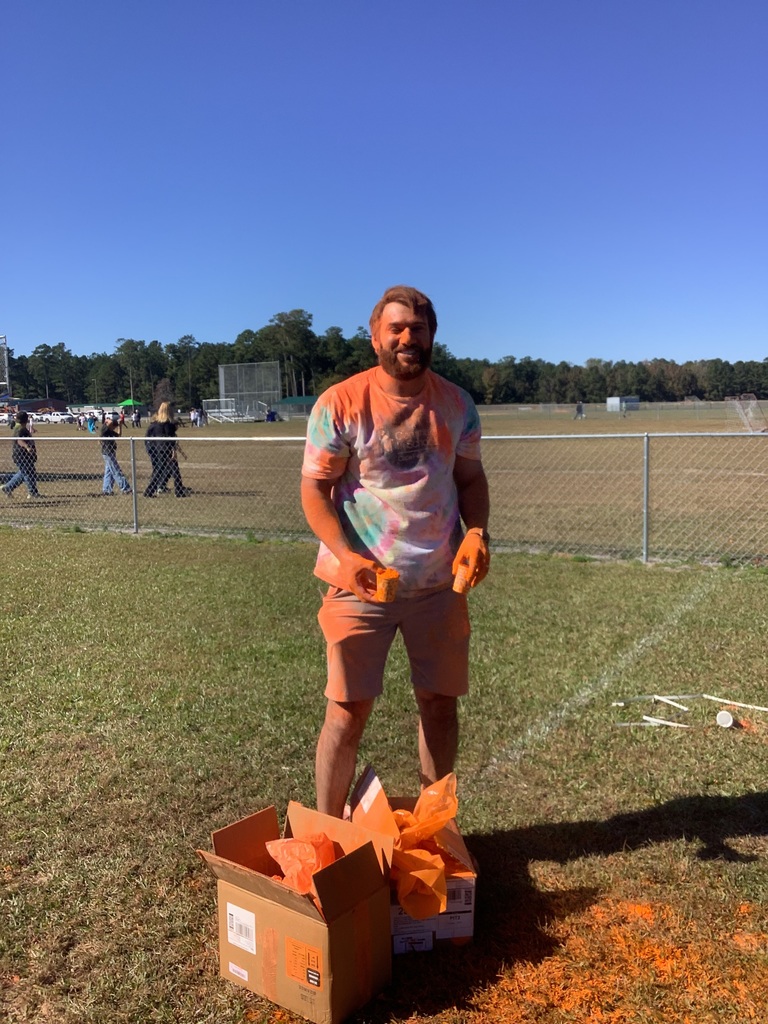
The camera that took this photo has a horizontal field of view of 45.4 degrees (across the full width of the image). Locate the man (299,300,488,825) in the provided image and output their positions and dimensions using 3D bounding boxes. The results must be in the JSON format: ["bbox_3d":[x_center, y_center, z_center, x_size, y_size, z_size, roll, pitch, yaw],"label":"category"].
[{"bbox_3d":[0.041,0.228,3.000,0.610,1.860,0.450,-2,6,-7],"label":"man"}]

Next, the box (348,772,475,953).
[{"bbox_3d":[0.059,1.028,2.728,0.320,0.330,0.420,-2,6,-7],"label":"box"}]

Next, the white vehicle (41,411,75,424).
[{"bbox_3d":[-51.984,-14.934,146.000,5.700,1.930,2.000,2,7,28],"label":"white vehicle"}]

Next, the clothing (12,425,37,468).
[{"bbox_3d":[-6.625,-1.207,16.900,0.420,0.800,0.460,-2,6,-6],"label":"clothing"}]

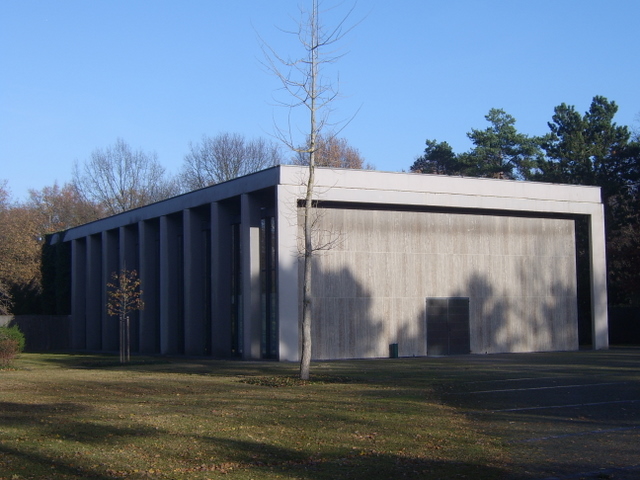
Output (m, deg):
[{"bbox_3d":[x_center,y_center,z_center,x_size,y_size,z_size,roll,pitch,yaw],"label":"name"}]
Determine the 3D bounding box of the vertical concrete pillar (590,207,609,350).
[{"bbox_3d":[13.910,1.822,42.650,0.846,7.300,0.360,2,-6,-25],"label":"vertical concrete pillar"}]

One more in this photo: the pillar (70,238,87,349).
[{"bbox_3d":[-16.301,3.650,57.410,0.640,7.263,0.720,3,-7,-34],"label":"pillar"}]

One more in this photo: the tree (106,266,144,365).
[{"bbox_3d":[-8.263,3.086,36.164,1.620,4.182,1.550,0,-6,-13],"label":"tree"}]

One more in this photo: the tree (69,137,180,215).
[{"bbox_3d":[-18.619,-0.137,80.914,9.800,19.345,9.500,0,-6,-13],"label":"tree"}]

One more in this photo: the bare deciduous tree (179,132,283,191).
[{"bbox_3d":[-8.463,-0.452,80.930,10.000,19.688,9.500,0,-5,-6],"label":"bare deciduous tree"}]

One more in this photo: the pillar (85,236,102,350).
[{"bbox_3d":[-14.633,3.392,54.947,0.640,7.263,0.720,3,-7,-34],"label":"pillar"}]

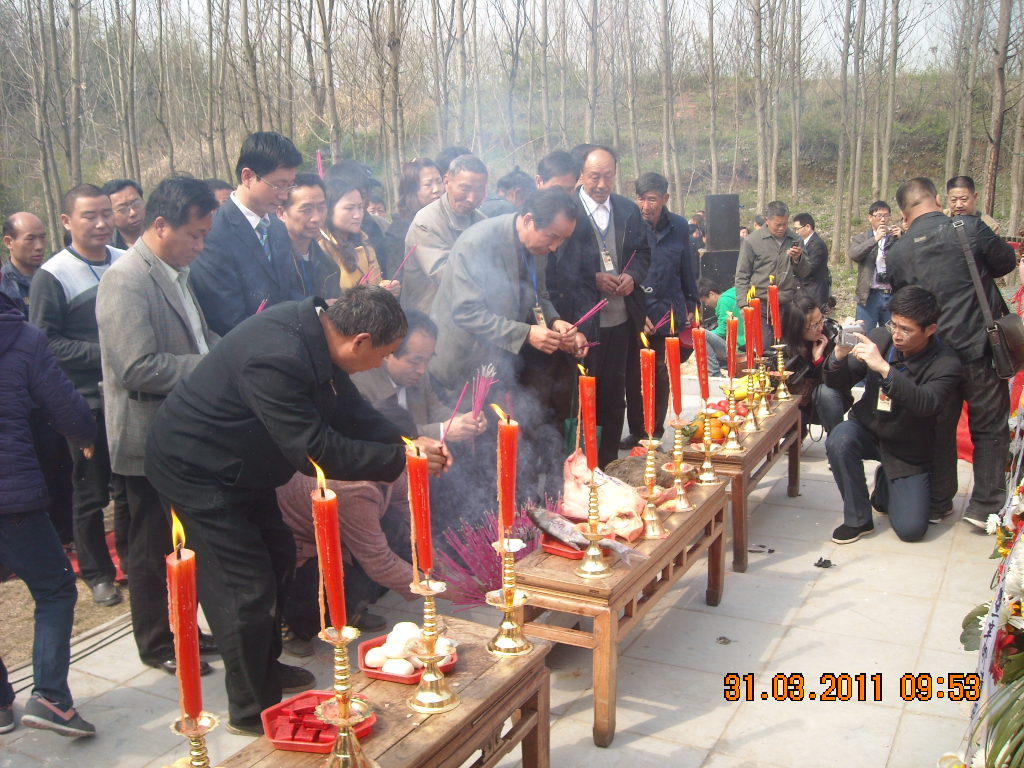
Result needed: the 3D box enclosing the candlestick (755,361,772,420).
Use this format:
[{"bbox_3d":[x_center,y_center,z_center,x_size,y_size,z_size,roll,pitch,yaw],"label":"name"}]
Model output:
[{"bbox_3d":[1.233,0.011,5.068,0.108,0.285,0.108,4,13,28],"label":"candlestick"}]

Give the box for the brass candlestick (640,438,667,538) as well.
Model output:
[{"bbox_3d":[0.461,0.338,3.335,0.108,0.290,0.108,4,12,26],"label":"brass candlestick"}]

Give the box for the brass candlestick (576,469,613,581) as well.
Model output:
[{"bbox_3d":[0.242,0.417,3.110,0.115,0.310,0.115,-2,11,0],"label":"brass candlestick"}]

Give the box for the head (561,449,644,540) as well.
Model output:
[{"bbox_3d":[0.329,0.339,3.478,0.290,0.240,0.210,4,12,25],"label":"head"}]

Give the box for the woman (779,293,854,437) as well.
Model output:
[{"bbox_3d":[1.710,-0.010,5.720,0.650,0.980,0.500,1,11,12],"label":"woman"}]

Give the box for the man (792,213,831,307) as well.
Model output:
[{"bbox_3d":[2.663,-0.665,9.264,0.360,1.700,0.480,-3,11,-7],"label":"man"}]

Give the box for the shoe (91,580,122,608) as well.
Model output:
[{"bbox_3d":[-1.728,0.849,4.380,0.100,0.100,0.275,-7,13,-27],"label":"shoe"}]

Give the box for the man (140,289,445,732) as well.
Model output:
[{"bbox_3d":[-0.661,0.398,3.193,0.930,1.380,0.550,4,13,27],"label":"man"}]

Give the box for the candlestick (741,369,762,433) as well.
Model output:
[{"bbox_3d":[1.107,0.067,4.788,0.110,0.290,0.110,4,13,28],"label":"candlestick"}]

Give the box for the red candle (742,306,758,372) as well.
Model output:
[{"bbox_3d":[1.065,-0.193,4.602,0.047,0.290,0.047,1,12,27],"label":"red candle"}]

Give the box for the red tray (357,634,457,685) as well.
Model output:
[{"bbox_3d":[-0.270,0.683,2.556,0.265,0.034,0.185,4,13,28],"label":"red tray"}]

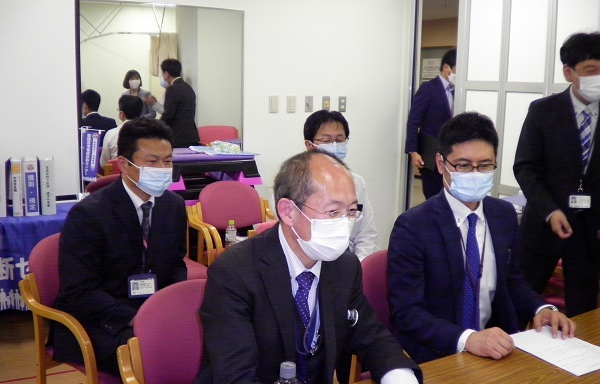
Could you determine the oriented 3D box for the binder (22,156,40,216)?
[{"bbox_3d":[-1.543,-0.038,3.464,0.070,0.307,0.240,-4,12,-28],"label":"binder"}]

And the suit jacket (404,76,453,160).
[{"bbox_3d":[1.091,-0.528,4.680,0.540,0.740,0.340,-5,12,-32],"label":"suit jacket"}]

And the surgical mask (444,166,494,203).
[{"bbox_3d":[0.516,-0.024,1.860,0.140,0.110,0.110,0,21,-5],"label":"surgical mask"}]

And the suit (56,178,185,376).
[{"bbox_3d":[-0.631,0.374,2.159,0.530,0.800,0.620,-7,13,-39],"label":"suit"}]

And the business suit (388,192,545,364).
[{"bbox_3d":[0.512,0.294,1.990,0.490,0.600,0.400,-1,9,-15],"label":"business suit"}]

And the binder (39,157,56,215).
[{"bbox_3d":[-1.450,-0.040,3.485,0.076,0.310,0.235,-3,10,-25],"label":"binder"}]

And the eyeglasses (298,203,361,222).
[{"bbox_3d":[0.049,0.031,1.396,0.142,0.042,0.140,21,12,41],"label":"eyeglasses"}]

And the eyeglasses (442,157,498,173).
[{"bbox_3d":[0.521,-0.084,1.880,0.140,0.042,0.140,0,22,-5],"label":"eyeglasses"}]

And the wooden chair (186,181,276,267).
[{"bbox_3d":[-0.324,0.378,3.578,0.545,0.820,0.560,-4,12,-28],"label":"wooden chair"}]

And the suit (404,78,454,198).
[{"bbox_3d":[1.109,-0.237,5.000,0.320,1.400,0.480,6,10,32],"label":"suit"}]

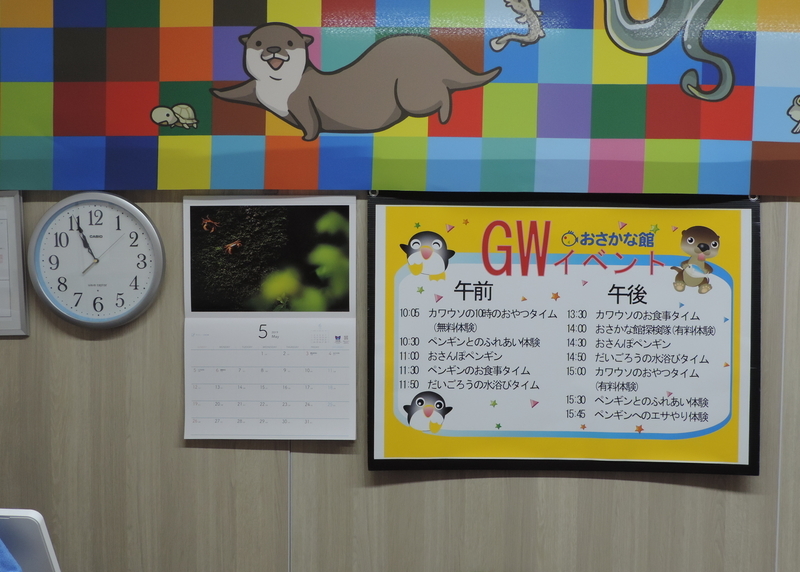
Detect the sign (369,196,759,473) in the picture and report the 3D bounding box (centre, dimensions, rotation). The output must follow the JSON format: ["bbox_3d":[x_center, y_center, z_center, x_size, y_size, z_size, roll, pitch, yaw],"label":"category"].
[{"bbox_3d":[0.396,0.110,2.393,0.940,0.680,0.022,0,2,1],"label":"sign"}]

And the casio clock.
[{"bbox_3d":[-0.736,-0.062,2.415,0.333,0.333,0.050,-1,3,1],"label":"casio clock"}]

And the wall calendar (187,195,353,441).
[{"bbox_3d":[-0.317,0.079,2.427,0.420,0.594,0.012,0,3,1],"label":"wall calendar"}]

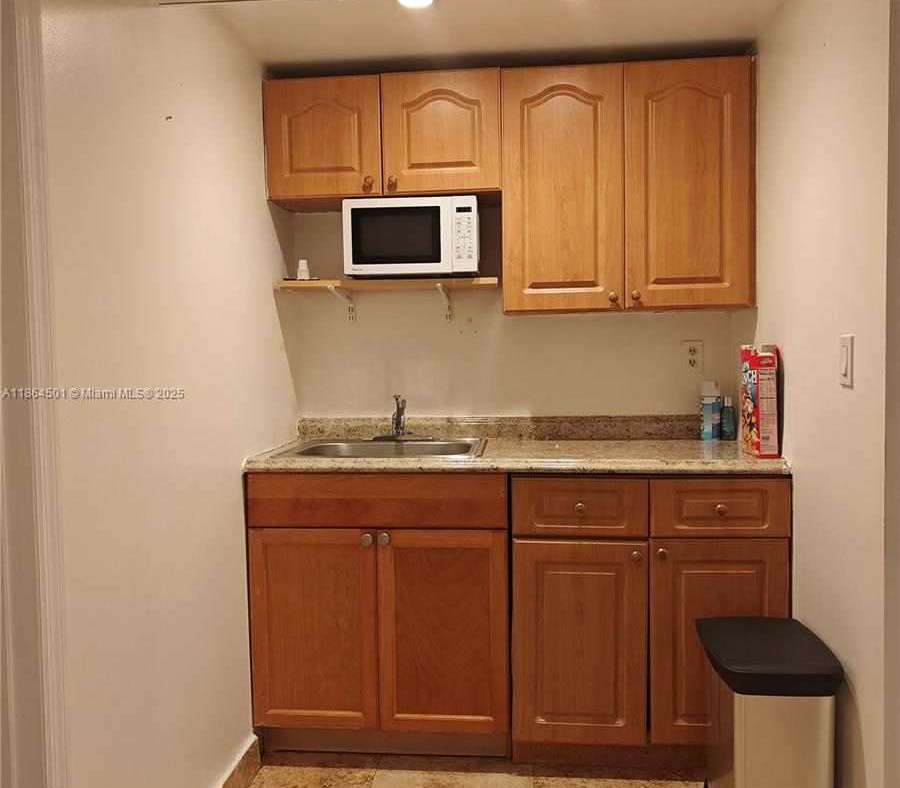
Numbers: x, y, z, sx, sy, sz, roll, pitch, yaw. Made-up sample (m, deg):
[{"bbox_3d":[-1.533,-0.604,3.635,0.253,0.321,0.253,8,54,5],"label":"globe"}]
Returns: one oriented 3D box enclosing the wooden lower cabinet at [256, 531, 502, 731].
[{"bbox_3d":[-0.187,0.676,2.709,0.762,0.602,0.560,0,2,5],"label":"wooden lower cabinet"}]

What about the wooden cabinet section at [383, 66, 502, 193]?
[{"bbox_3d":[-0.015,-0.837,2.785,0.383,0.379,0.305,0,3,5],"label":"wooden cabinet section"}]

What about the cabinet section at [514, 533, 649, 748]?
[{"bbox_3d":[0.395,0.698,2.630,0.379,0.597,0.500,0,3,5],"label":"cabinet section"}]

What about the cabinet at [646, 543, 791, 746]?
[{"bbox_3d":[0.785,0.692,2.628,0.385,0.597,0.560,0,2,5],"label":"cabinet"}]

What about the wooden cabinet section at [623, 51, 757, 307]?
[{"bbox_3d":[0.751,-0.654,2.726,0.390,0.757,0.305,0,3,5],"label":"wooden cabinet section"}]

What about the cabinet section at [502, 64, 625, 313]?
[{"bbox_3d":[0.368,-0.651,2.761,0.381,0.757,0.305,0,3,5],"label":"cabinet section"}]

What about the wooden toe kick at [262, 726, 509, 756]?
[{"bbox_3d":[-0.195,1.059,2.566,0.756,0.100,0.020,0,3,5],"label":"wooden toe kick"}]

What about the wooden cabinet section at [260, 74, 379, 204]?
[{"bbox_3d":[-0.394,-0.834,2.819,0.377,0.379,0.305,0,3,5],"label":"wooden cabinet section"}]

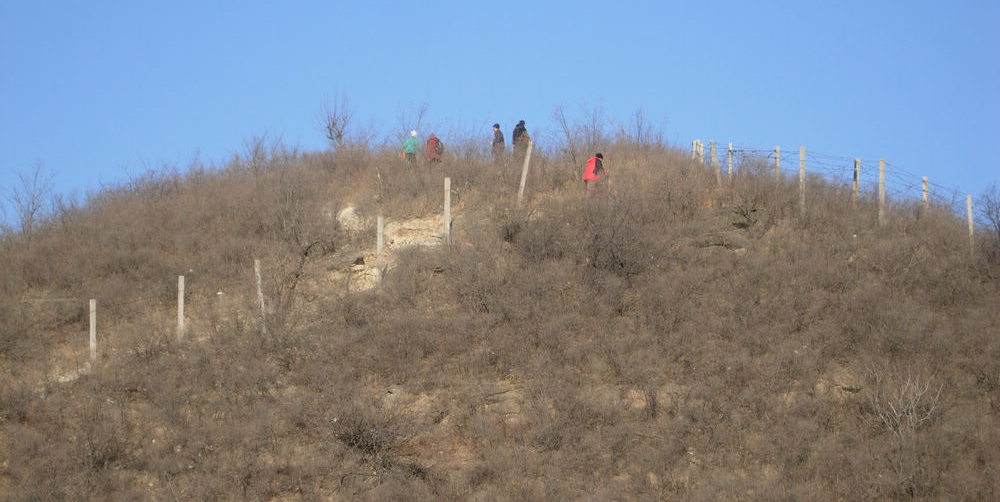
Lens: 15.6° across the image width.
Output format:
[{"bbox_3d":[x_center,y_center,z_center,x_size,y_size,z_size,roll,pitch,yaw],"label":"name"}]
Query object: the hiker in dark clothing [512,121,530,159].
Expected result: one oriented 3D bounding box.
[{"bbox_3d":[0.710,-3.531,123.000,0.480,1.750,0.580,-4,-7,41],"label":"hiker in dark clothing"}]

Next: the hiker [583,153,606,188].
[{"bbox_3d":[2.975,-2.333,114.000,0.650,1.600,0.550,4,-6,-38],"label":"hiker"}]

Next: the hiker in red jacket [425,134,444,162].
[{"bbox_3d":[-2.249,-3.280,125.000,0.600,1.580,0.550,-3,-6,35],"label":"hiker in red jacket"}]

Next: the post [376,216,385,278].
[{"bbox_3d":[-3.447,-0.072,105.000,0.150,1.880,0.150,0,-5,0],"label":"post"}]

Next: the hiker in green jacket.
[{"bbox_3d":[-3.123,-3.402,127.000,0.580,1.650,0.420,-1,-5,12],"label":"hiker in green jacket"}]

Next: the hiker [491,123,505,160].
[{"bbox_3d":[-0.086,-3.537,125.000,0.420,1.720,0.500,-1,-5,6],"label":"hiker"}]

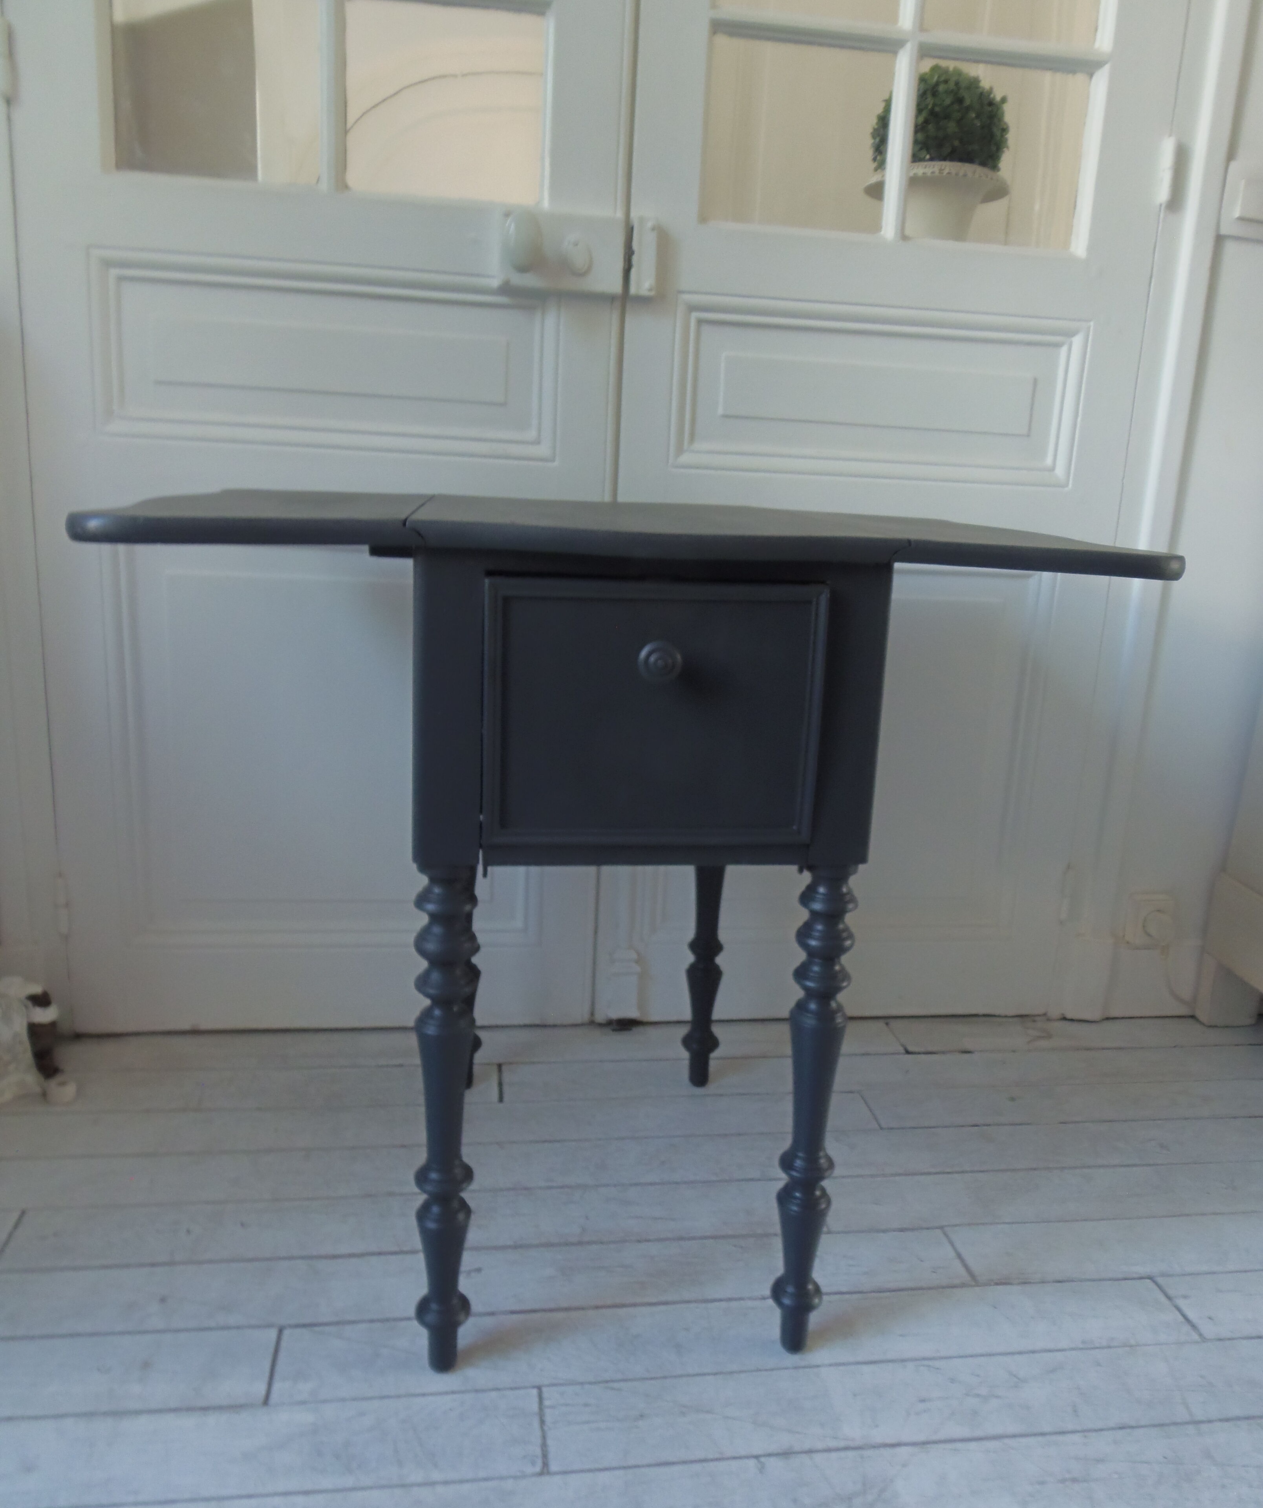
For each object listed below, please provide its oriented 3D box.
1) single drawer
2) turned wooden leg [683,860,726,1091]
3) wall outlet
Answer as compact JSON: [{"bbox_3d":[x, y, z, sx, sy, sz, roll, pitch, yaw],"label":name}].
[{"bbox_3d":[-0.010,-0.074,1.063,0.256,0.205,0.428,1,14,-8],"label":"single drawer"},{"bbox_3d":[0.097,0.197,1.460,0.049,0.463,0.049,1,14,-8],"label":"turned wooden leg"},{"bbox_3d":[0.753,0.243,1.692,0.066,0.068,0.034,1,14,-8],"label":"wall outlet"}]

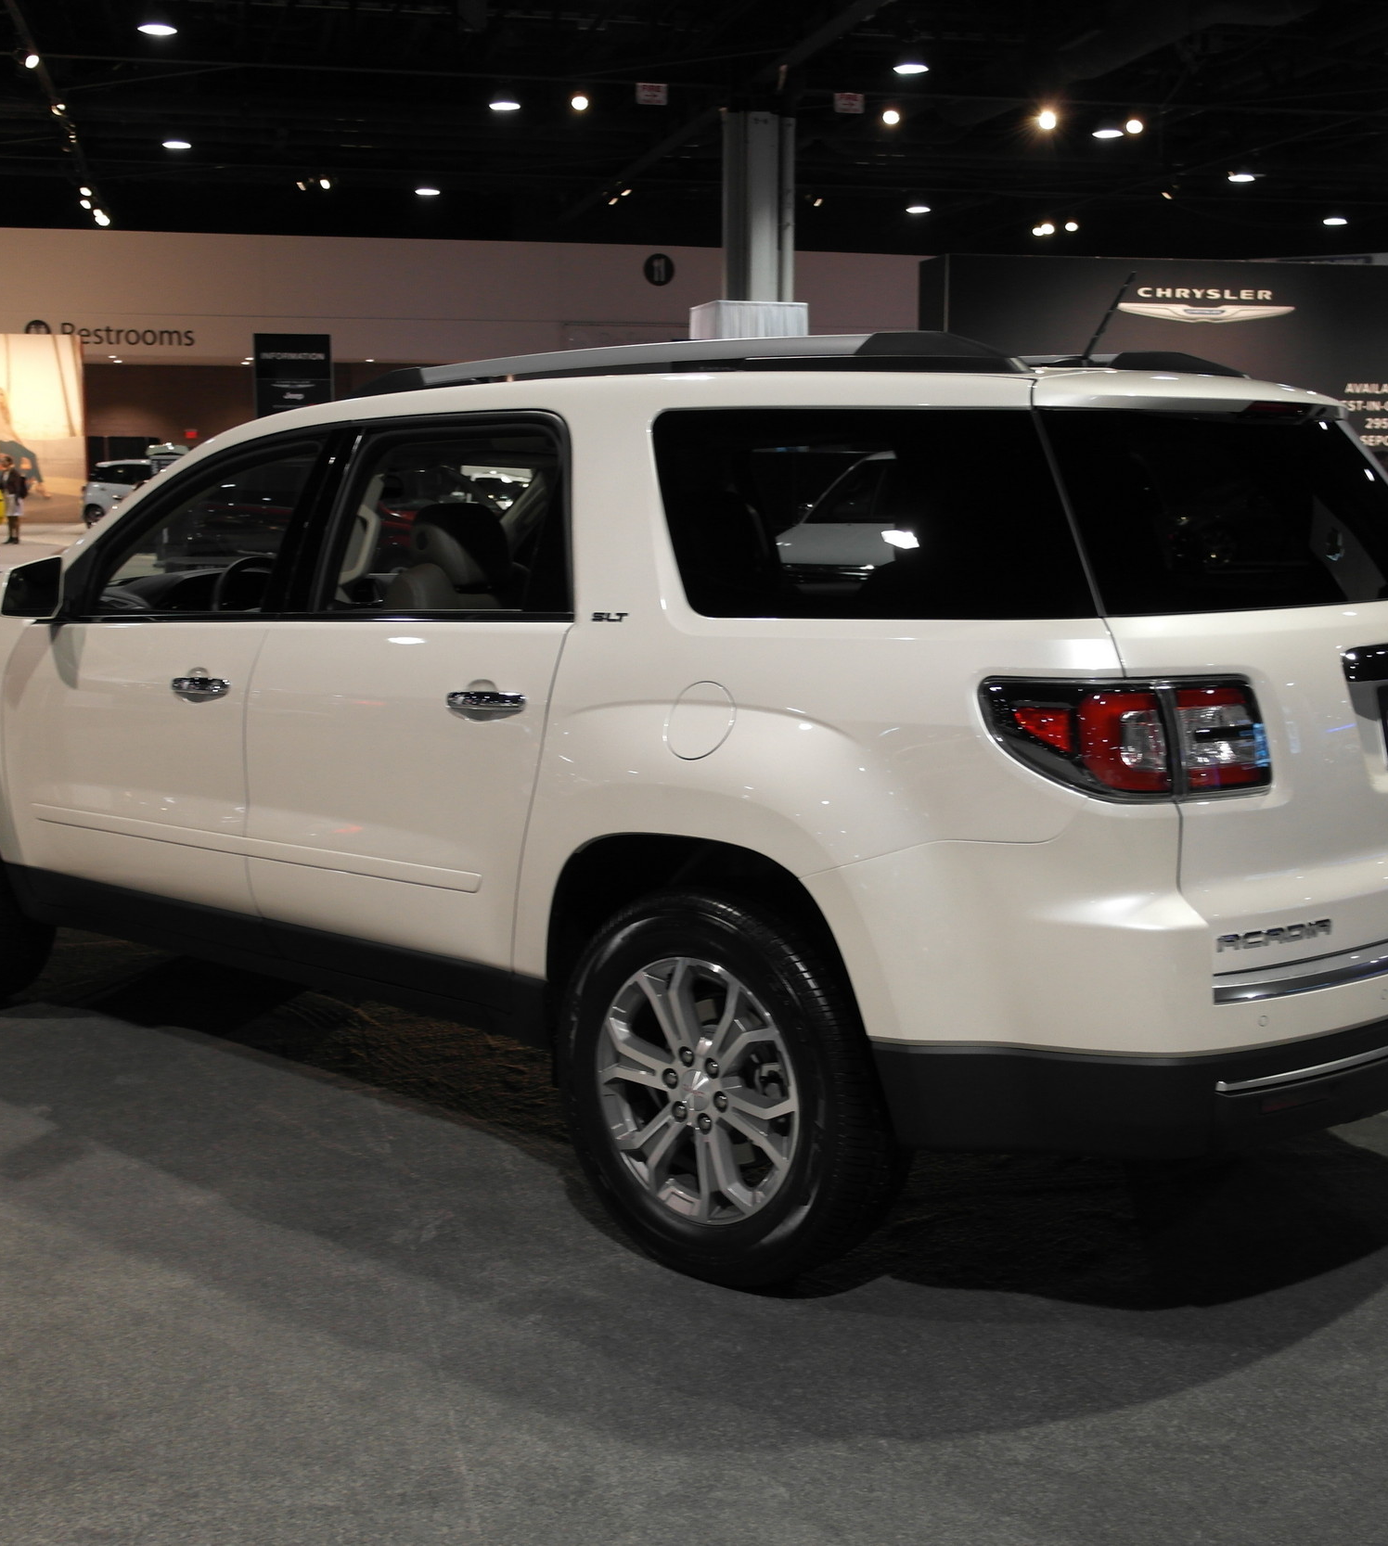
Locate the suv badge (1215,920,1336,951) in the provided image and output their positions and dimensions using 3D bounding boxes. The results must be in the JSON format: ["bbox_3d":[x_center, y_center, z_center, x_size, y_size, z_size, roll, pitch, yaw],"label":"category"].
[{"bbox_3d":[0.993,0.276,3.301,0.264,0.034,0.012,-5,11,-31],"label":"suv badge"}]

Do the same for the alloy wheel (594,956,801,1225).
[{"bbox_3d":[0.057,0.612,3.840,0.530,0.530,0.190,8,11,40],"label":"alloy wheel"}]

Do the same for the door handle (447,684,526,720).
[{"bbox_3d":[-0.435,-0.144,4.073,0.230,0.055,0.055,8,11,40],"label":"door handle"}]

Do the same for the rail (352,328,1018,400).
[{"bbox_3d":[-0.124,-0.888,4.228,1.980,0.100,0.070,8,11,40],"label":"rail"}]

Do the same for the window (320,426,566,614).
[{"bbox_3d":[-0.537,-0.548,4.297,0.800,0.450,0.060,5,-5,40],"label":"window"}]

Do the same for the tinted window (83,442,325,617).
[{"bbox_3d":[-1.251,-0.609,4.891,0.870,0.470,0.060,5,-5,40],"label":"tinted window"}]

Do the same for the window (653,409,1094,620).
[{"bbox_3d":[0.305,-0.479,3.572,1.060,0.410,0.060,7,-6,38],"label":"window"}]

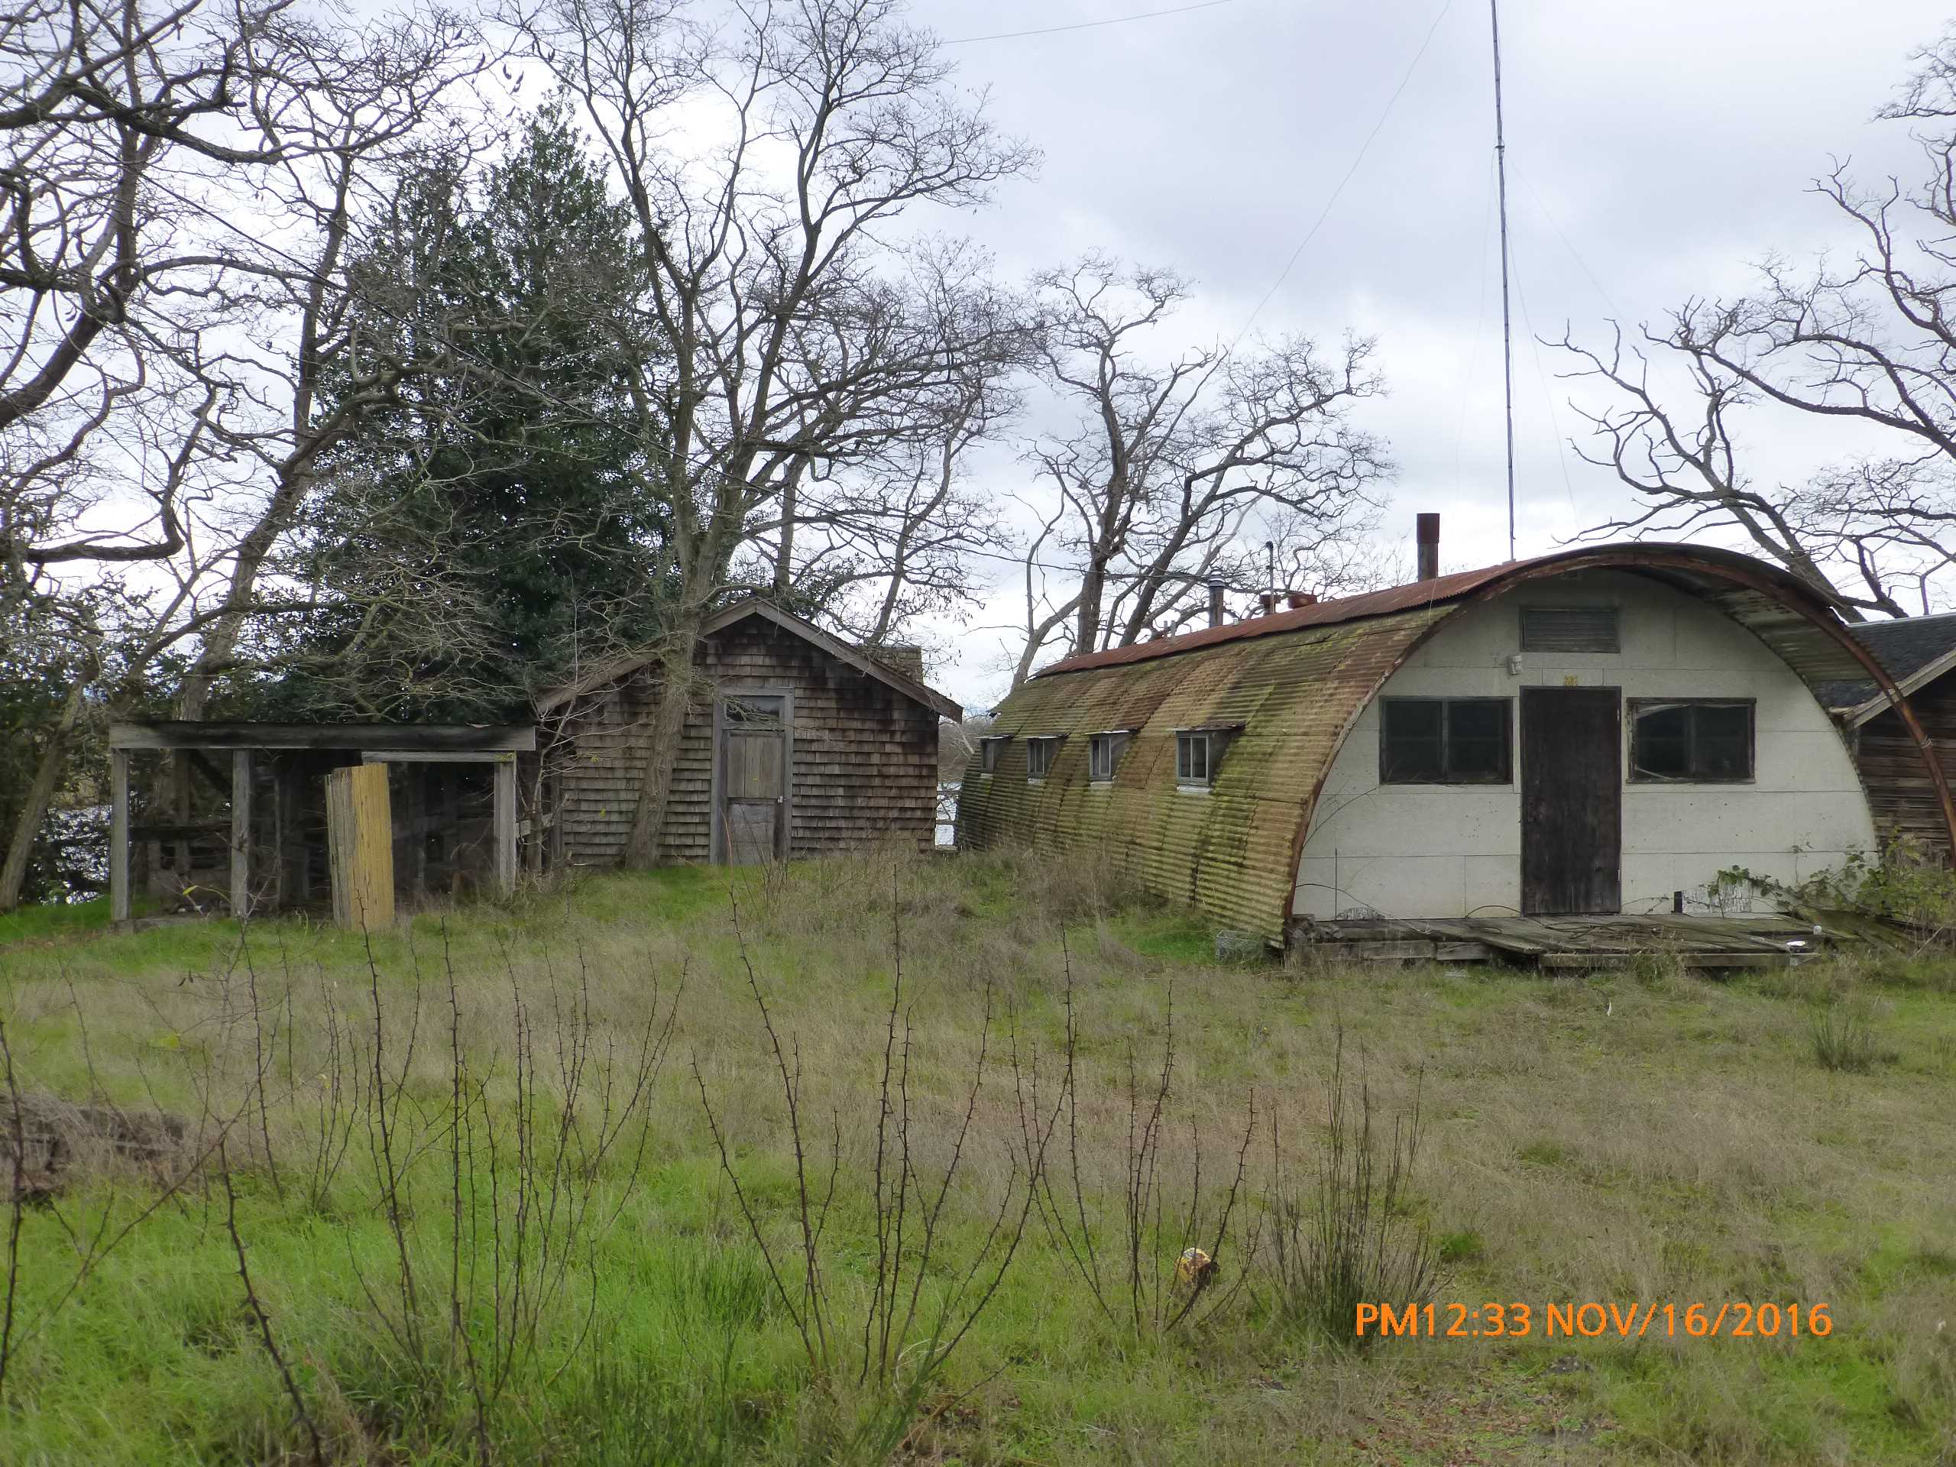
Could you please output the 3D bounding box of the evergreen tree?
[{"bbox_3d":[-8.569,-4.236,28.000,7.000,12.400,6.800,0,-1,-10],"label":"evergreen tree"}]

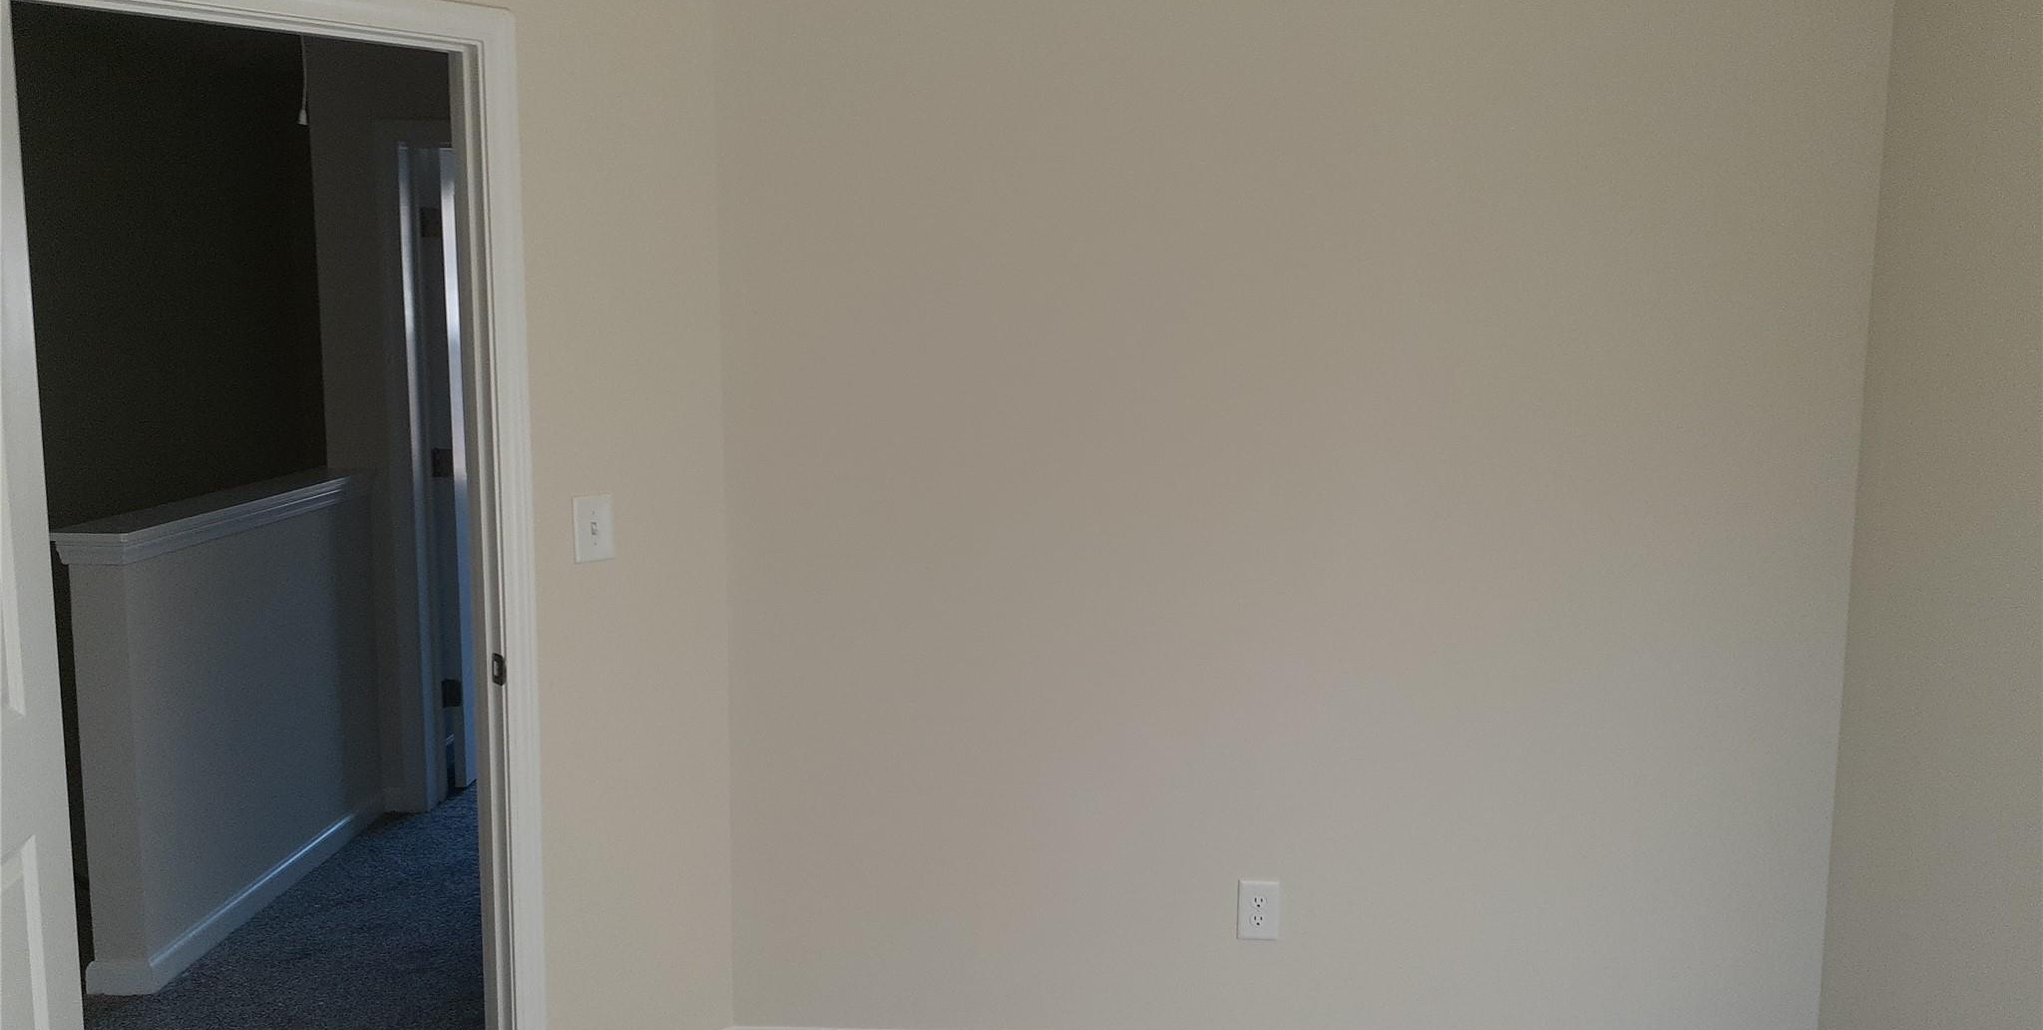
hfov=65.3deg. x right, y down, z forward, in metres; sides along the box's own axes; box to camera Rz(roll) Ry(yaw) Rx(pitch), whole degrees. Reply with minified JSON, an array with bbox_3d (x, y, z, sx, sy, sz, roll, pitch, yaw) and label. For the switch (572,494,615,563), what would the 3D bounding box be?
[{"bbox_3d":[-0.814,0.027,3.034,0.081,0.124,0.014,-6,10,-43],"label":"switch"}]

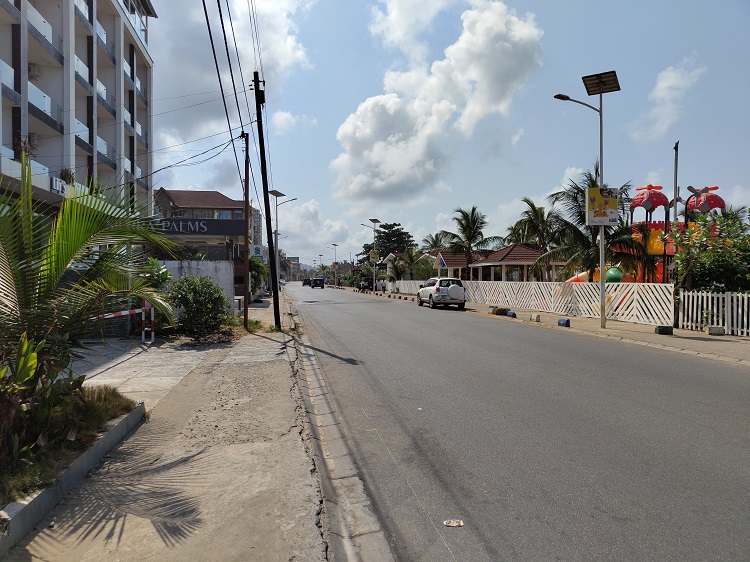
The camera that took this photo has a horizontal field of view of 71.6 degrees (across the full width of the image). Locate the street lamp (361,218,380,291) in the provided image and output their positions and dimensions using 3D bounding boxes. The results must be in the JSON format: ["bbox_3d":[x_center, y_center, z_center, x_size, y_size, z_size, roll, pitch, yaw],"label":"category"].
[{"bbox_3d":[-0.430,-2.680,56.400,2.150,8.100,1.200,0,0,-10],"label":"street lamp"}]

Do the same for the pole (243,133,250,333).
[{"bbox_3d":[-3.870,-1.500,15.700,0.200,5.920,0.200,0,0,-10],"label":"pole"}]

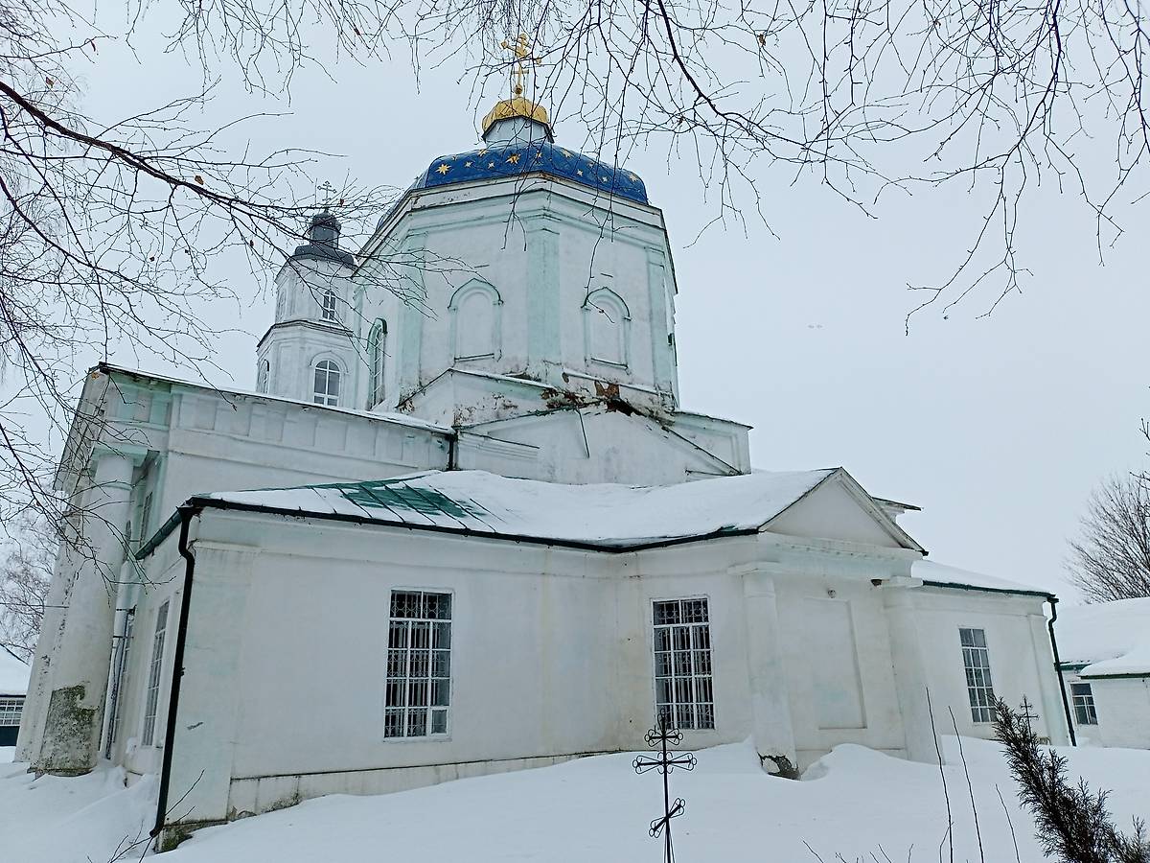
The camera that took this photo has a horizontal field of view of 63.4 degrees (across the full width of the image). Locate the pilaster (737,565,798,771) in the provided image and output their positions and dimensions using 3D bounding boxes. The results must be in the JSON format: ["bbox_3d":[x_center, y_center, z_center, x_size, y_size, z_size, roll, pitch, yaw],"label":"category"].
[{"bbox_3d":[3.268,4.048,15.994,0.809,3.408,0.710,11,-22,-32],"label":"pilaster"}]

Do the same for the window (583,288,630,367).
[{"bbox_3d":[0.872,-2.931,25.719,1.519,2.300,0.280,11,-22,-32],"label":"window"}]

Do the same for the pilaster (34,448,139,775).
[{"bbox_3d":[-8.757,3.103,16.955,0.994,5.950,0.994,11,-22,-32],"label":"pilaster"}]

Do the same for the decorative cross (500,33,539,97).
[{"bbox_3d":[-2.009,-13.096,33.296,1.661,2.741,0.250,11,-22,-32],"label":"decorative cross"}]

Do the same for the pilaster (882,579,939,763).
[{"bbox_3d":[6.568,4.653,18.102,0.809,3.451,0.710,11,-22,-32],"label":"pilaster"}]

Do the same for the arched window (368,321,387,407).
[{"bbox_3d":[-5.731,-2.122,26.932,0.280,2.698,1.448,11,-22,-32],"label":"arched window"}]

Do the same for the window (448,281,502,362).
[{"bbox_3d":[-2.677,-3.041,25.029,1.477,2.371,0.280,-5,-19,10],"label":"window"}]

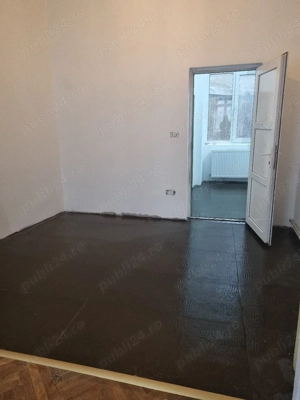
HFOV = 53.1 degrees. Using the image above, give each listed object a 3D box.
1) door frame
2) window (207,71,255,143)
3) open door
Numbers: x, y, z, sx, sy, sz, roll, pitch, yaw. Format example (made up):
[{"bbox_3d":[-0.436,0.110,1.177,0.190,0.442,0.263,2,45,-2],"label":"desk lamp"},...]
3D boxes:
[{"bbox_3d":[0.961,-0.684,4.030,0.884,2.054,0.100,3,14,17],"label":"door frame"},{"bbox_3d":[1.952,-2.124,6.941,1.240,1.620,0.100,3,14,17],"label":"window"},{"bbox_3d":[1.322,-0.547,3.525,0.065,1.980,0.800,-1,13,1],"label":"open door"}]

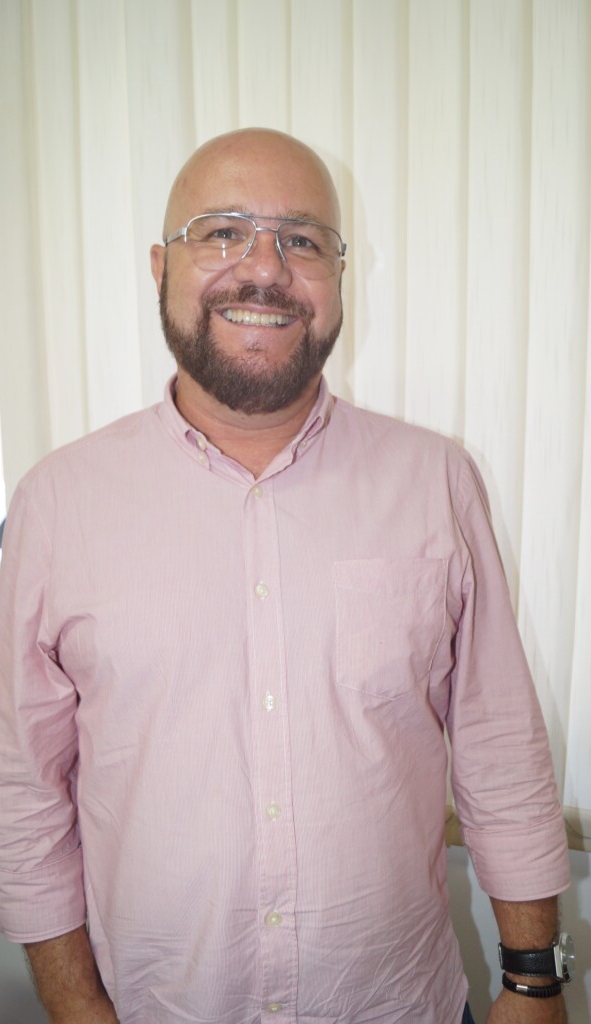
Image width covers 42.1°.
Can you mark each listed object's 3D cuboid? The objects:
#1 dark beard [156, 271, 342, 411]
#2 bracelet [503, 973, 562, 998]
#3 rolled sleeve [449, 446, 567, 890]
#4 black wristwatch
[{"bbox_3d":[-0.043,-0.161,0.727,0.170,0.142,0.105,2,7,-8],"label":"dark beard"},{"bbox_3d":[0.230,0.459,0.750,0.060,0.017,0.066,4,-16,1],"label":"bracelet"},{"bbox_3d":[0.214,0.164,0.797,0.118,0.435,0.145,-7,0,-6],"label":"rolled sleeve"},{"bbox_3d":[0.236,0.439,0.757,0.068,0.048,0.066,-9,-18,28],"label":"black wristwatch"}]

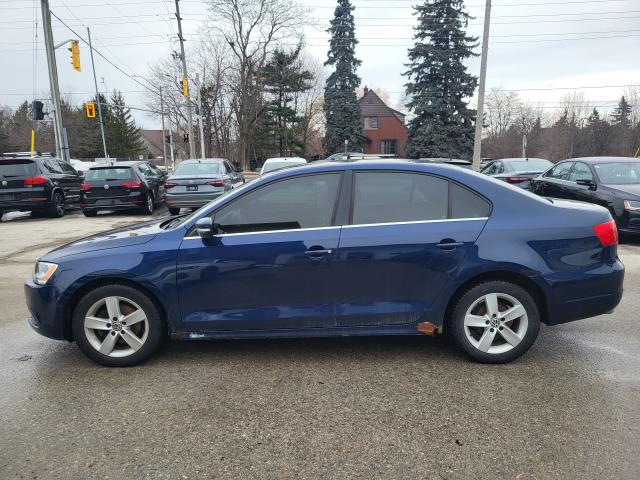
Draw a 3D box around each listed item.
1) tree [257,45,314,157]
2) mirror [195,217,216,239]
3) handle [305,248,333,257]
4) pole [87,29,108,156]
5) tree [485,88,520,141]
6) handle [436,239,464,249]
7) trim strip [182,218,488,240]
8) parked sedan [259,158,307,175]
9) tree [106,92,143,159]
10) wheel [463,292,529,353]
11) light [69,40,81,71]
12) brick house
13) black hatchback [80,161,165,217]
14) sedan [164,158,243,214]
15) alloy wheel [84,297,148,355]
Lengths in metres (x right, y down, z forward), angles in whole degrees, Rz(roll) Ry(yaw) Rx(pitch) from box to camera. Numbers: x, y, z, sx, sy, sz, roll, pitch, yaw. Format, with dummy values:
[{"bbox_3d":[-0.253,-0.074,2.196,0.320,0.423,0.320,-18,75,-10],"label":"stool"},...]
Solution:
[{"bbox_3d":[-3.157,-12.187,44.469,5.800,11.100,5.800,0,11,0],"label":"tree"},{"bbox_3d":[-0.756,-0.083,3.174,0.130,0.150,0.220,0,11,0],"label":"mirror"},{"bbox_3d":[-0.010,0.084,3.230,0.185,0.045,0.050,0,12,-1],"label":"handle"},{"bbox_3d":[-17.683,-11.180,38.527,0.270,11.000,0.270,-4,11,1],"label":"pole"},{"bbox_3d":[21.060,-13.016,56.582,5.200,9.200,5.200,0,11,0],"label":"tree"},{"bbox_3d":[0.882,0.029,3.240,0.190,0.045,0.050,0,12,-1],"label":"handle"},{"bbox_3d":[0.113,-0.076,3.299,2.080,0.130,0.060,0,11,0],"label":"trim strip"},{"bbox_3d":[-1.055,-1.833,15.048,1.800,1.460,4.600,-1,12,-5],"label":"parked sedan"},{"bbox_3d":[-20.077,-11.118,48.733,4.800,7.800,4.800,0,11,0],"label":"tree"},{"bbox_3d":[1.233,0.572,3.461,0.450,0.450,0.180,0,11,0],"label":"wheel"},{"bbox_3d":[-9.935,-7.444,19.500,0.420,1.150,0.500,2,12,8],"label":"light"},{"bbox_3d":[5.589,-12.062,52.667,7.500,8.400,8.500,0,11,0],"label":"brick house"},{"bbox_3d":[-5.840,-1.660,14.900,1.800,1.450,4.260,-2,11,-6],"label":"black hatchback"},{"bbox_3d":[-3.536,-1.765,14.807,1.800,1.460,4.700,-1,12,-4],"label":"sedan"},{"bbox_3d":[-1.411,0.583,3.428,0.447,0.447,0.200,0,12,-1],"label":"alloy wheel"}]

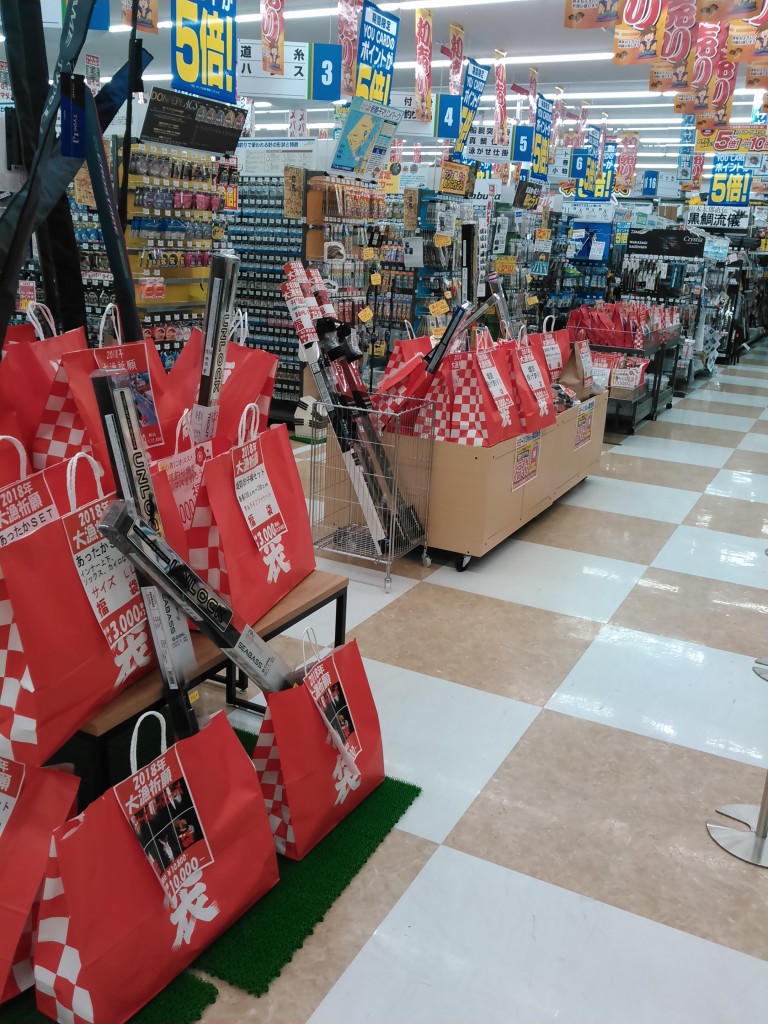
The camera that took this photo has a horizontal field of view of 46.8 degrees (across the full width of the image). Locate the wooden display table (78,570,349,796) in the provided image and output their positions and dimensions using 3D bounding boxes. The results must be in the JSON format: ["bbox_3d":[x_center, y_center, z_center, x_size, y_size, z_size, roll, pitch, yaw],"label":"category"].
[{"bbox_3d":[-0.571,0.559,2.519,0.450,0.555,1.050,11,18,26],"label":"wooden display table"}]

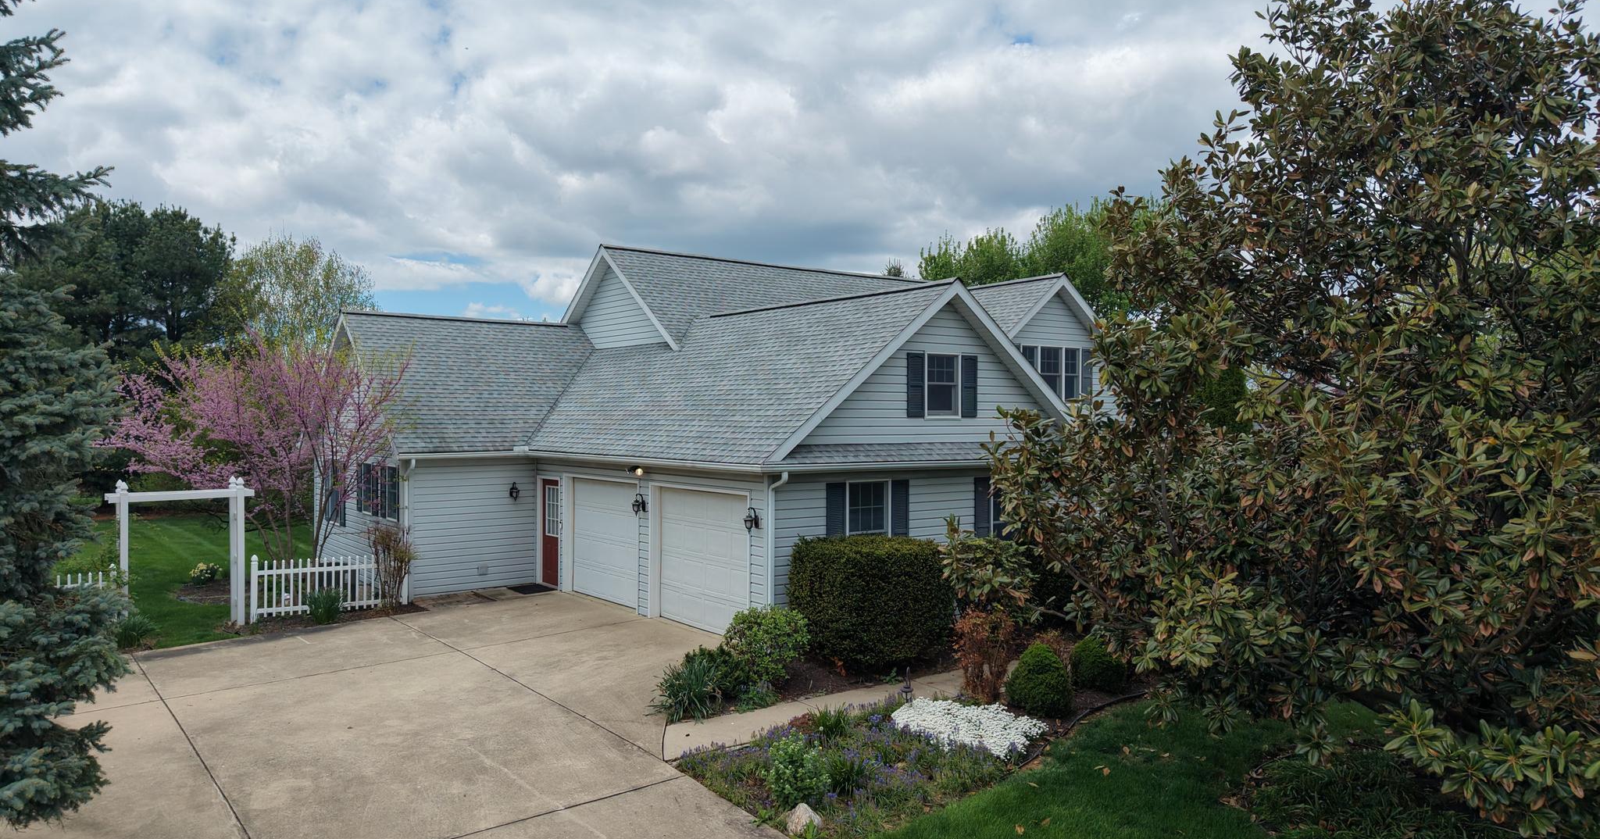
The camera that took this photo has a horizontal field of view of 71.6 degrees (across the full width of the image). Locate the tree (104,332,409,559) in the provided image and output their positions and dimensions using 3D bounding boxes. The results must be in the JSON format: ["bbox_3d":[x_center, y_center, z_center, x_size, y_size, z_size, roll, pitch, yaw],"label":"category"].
[{"bbox_3d":[-9.950,0.785,20.300,5.500,4.800,4.900,0,0,-26],"label":"tree"}]

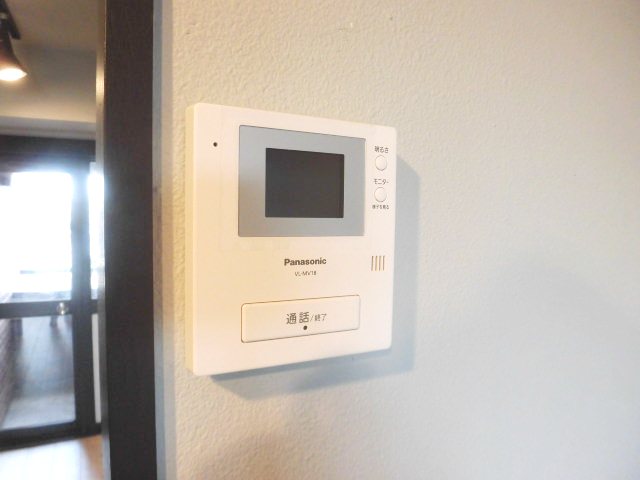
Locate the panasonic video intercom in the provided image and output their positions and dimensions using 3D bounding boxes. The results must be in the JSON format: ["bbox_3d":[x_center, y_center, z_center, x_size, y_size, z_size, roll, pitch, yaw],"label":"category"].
[{"bbox_3d":[-0.012,0.000,0.243,0.114,0.129,0.022,0,3,-27],"label":"panasonic video intercom"}]

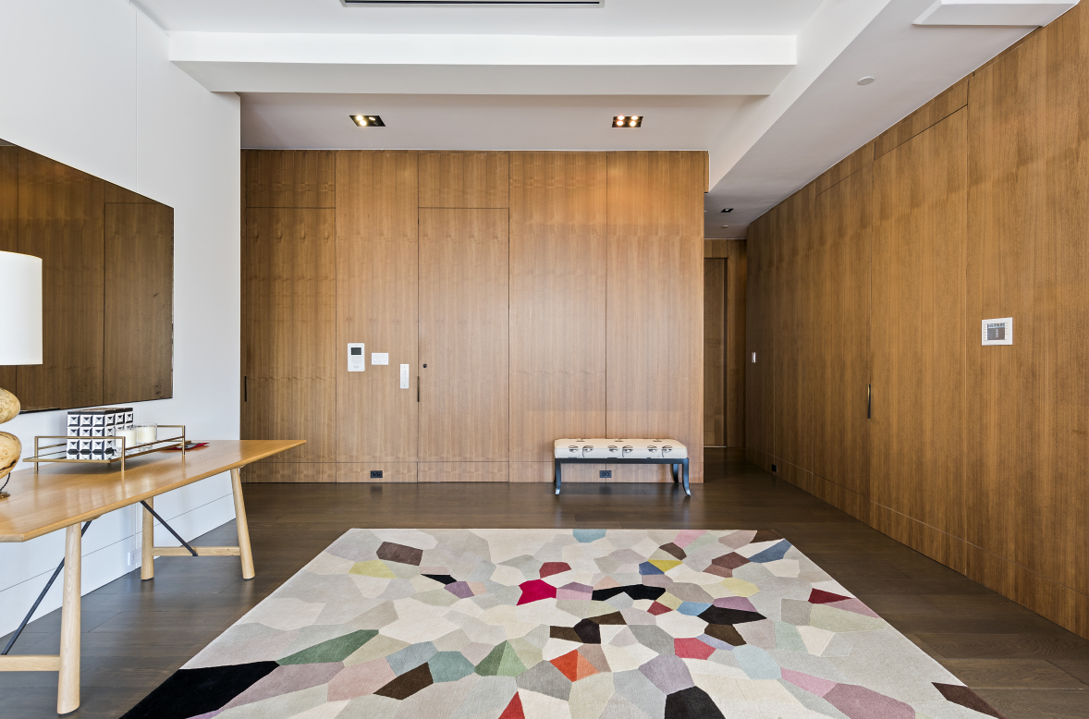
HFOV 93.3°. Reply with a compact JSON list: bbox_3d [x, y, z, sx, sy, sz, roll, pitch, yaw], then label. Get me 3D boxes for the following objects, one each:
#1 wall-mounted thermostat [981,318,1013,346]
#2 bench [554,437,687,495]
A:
[{"bbox_3d":[2.322,-0.142,2.644,0.016,0.137,0.180,0,0,1],"label":"wall-mounted thermostat"},{"bbox_3d":[0.697,0.985,4.775,1.205,0.445,0.450,0,0,1],"label":"bench"}]

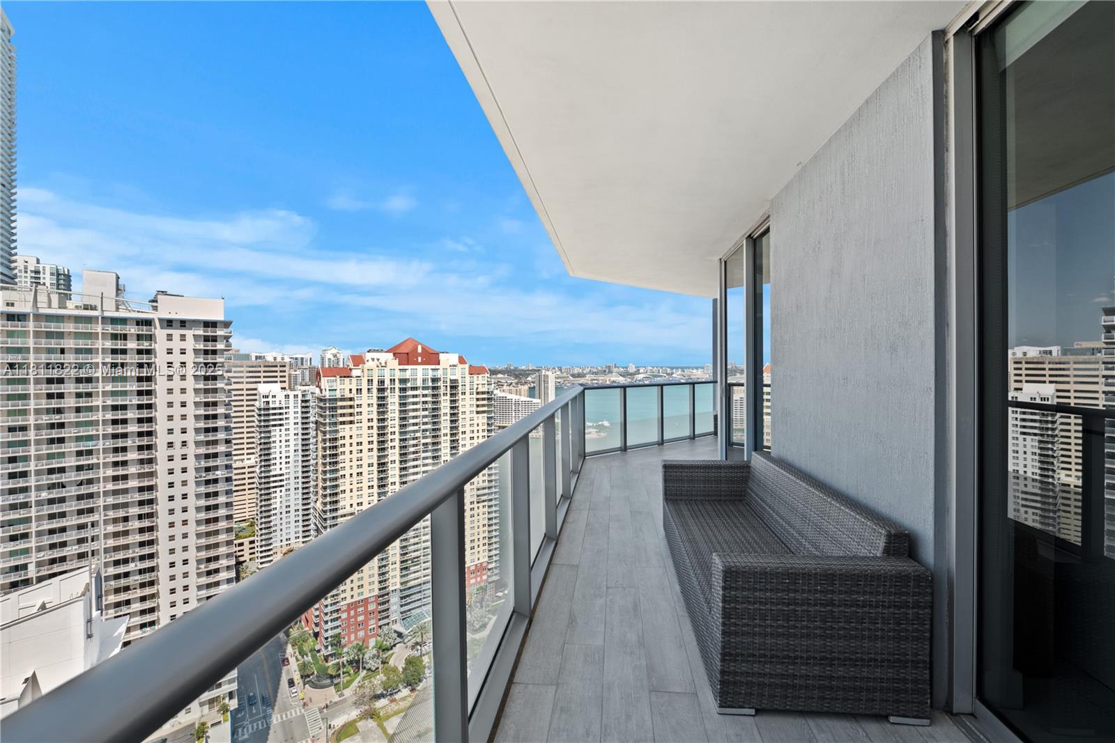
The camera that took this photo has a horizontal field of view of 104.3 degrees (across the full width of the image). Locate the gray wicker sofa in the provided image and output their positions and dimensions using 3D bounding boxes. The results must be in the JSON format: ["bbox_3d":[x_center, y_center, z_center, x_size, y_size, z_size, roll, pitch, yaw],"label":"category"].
[{"bbox_3d":[1.160,1.015,2.640,0.790,0.730,1.850,0,1,6],"label":"gray wicker sofa"}]

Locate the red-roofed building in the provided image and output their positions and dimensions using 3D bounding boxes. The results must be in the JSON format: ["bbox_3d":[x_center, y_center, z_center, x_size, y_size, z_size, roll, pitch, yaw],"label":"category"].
[{"bbox_3d":[-63.000,42.200,183.300,68.000,112.000,29.000,-1,1,-38],"label":"red-roofed building"}]

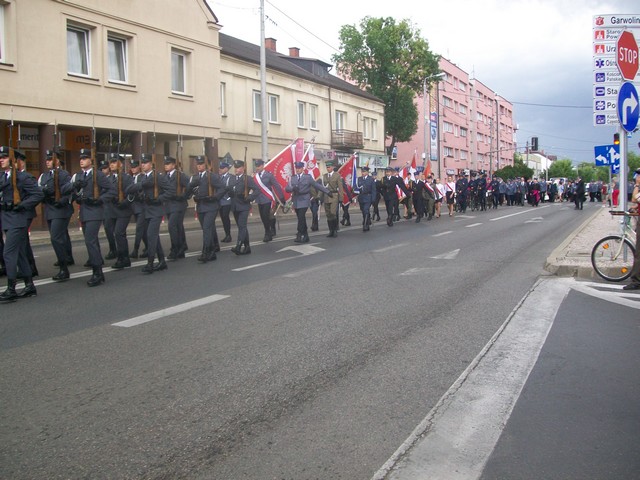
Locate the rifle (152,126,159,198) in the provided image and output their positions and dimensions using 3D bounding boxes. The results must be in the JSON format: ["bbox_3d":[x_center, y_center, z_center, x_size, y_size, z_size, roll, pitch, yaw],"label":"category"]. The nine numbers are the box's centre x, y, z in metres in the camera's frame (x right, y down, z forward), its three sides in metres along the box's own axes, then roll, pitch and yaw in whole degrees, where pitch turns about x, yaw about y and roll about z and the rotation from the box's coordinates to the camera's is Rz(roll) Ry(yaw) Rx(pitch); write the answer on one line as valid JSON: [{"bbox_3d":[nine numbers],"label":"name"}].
[{"bbox_3d":[-2.456,-1.159,9.950,0.060,1.160,0.150,-1,0,12],"label":"rifle"}]

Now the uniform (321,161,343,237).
[{"bbox_3d":[0.318,-1.004,16.300,0.520,1.870,0.420,2,6,25],"label":"uniform"}]

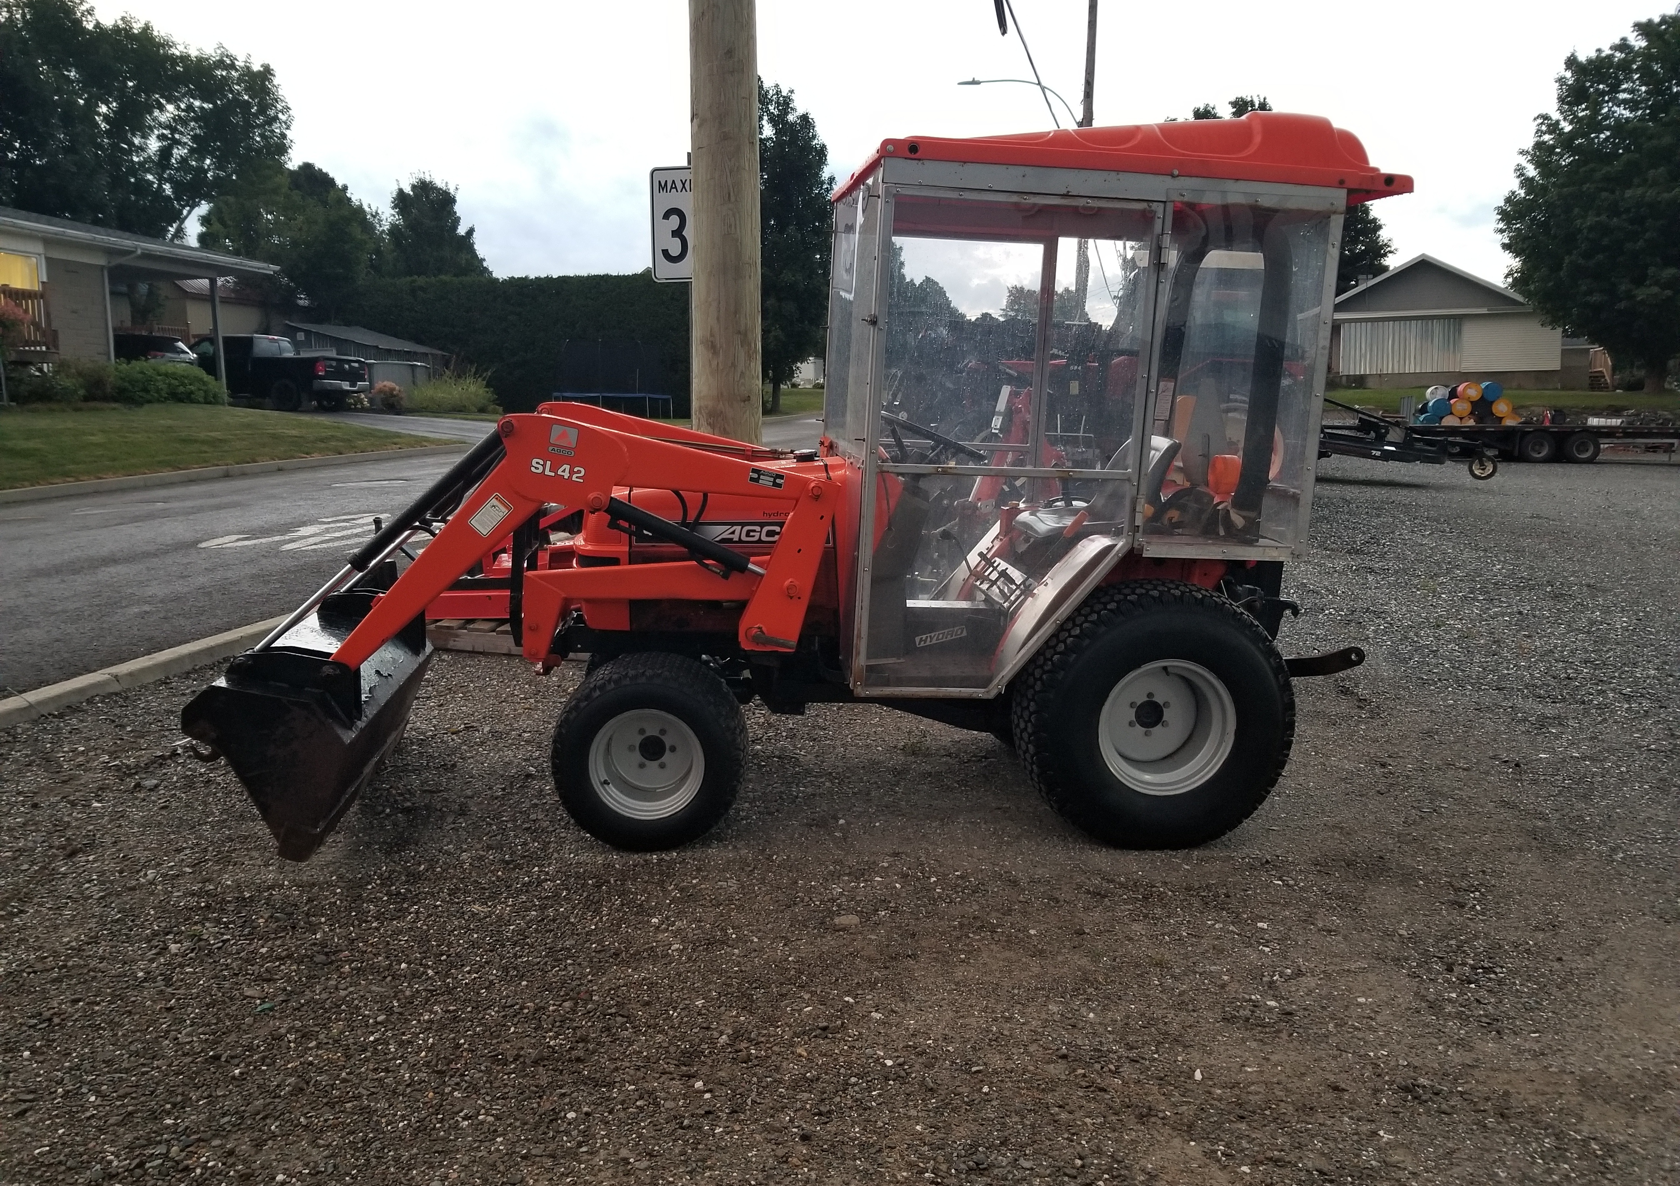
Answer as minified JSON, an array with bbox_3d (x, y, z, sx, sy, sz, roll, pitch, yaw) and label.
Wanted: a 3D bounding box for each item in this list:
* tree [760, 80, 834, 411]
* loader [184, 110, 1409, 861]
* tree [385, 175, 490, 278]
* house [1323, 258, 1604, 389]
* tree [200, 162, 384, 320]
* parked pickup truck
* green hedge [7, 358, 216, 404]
[{"bbox_3d":[-2.029,-12.882,47.000,5.600,12.400,5.600,0,9,0],"label":"tree"},{"bbox_3d":[-0.046,-0.552,4.889,4.250,2.650,1.560,1,9,-8],"label":"loader"},{"bbox_3d":[-16.686,-12.413,52.000,5.200,9.600,5.200,0,9,0],"label":"tree"},{"bbox_3d":[24.322,-11.018,52.863,10.800,5.200,11.500,2,9,14],"label":"house"},{"bbox_3d":[-19.542,-10.976,45.000,6.800,8.800,6.500,0,9,0],"label":"tree"},{"bbox_3d":[-15.014,-5.542,31.891,5.850,1.920,2.020,3,9,18],"label":"parked pickup truck"},{"bbox_3d":[-12.415,-3.639,21.800,1.200,0.900,4.800,1,9,8],"label":"green hedge"}]

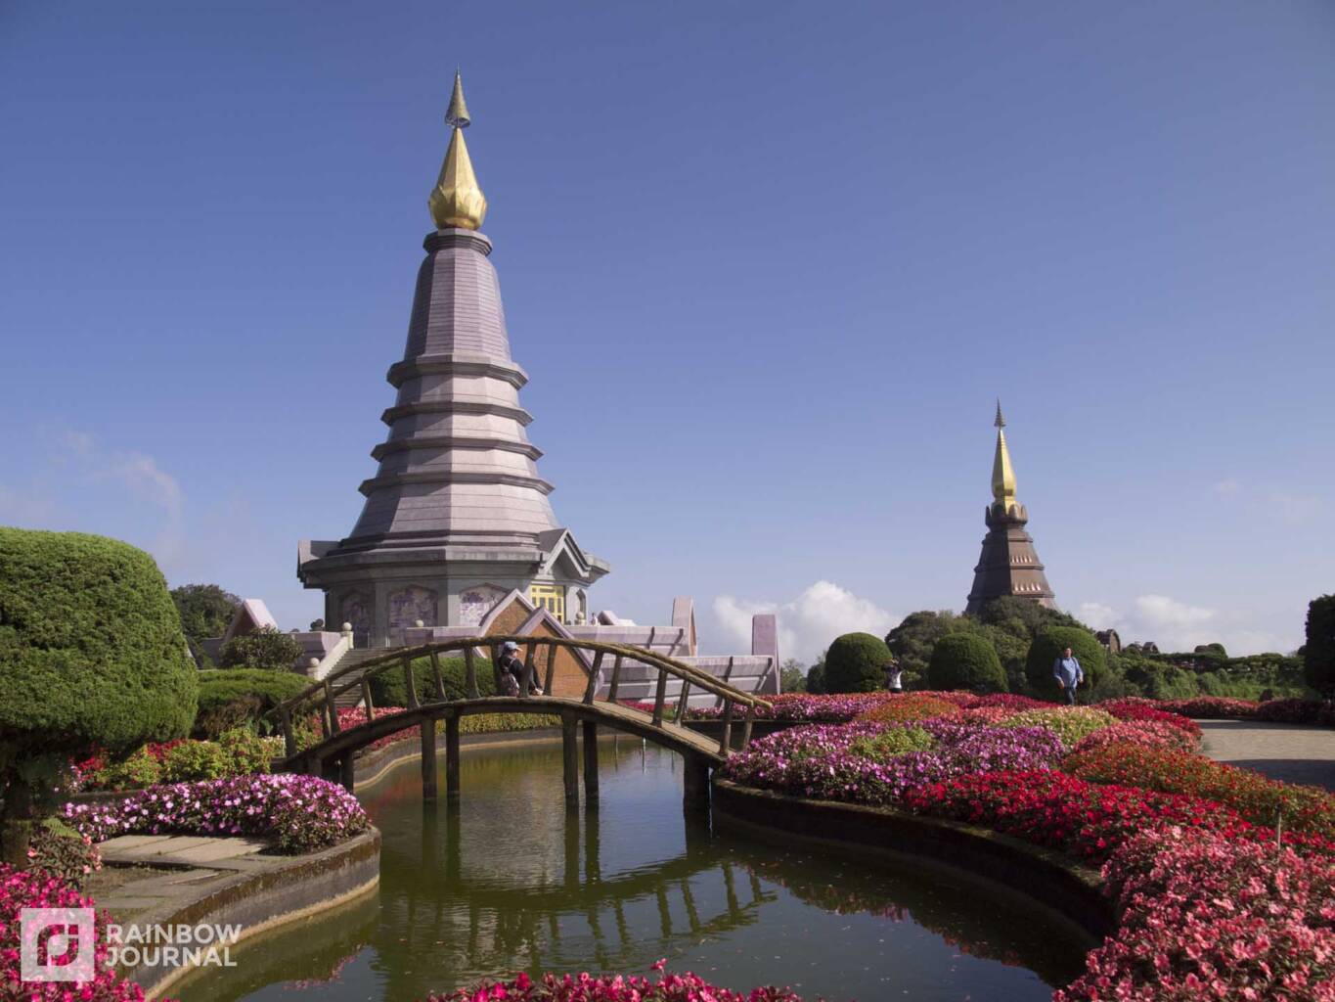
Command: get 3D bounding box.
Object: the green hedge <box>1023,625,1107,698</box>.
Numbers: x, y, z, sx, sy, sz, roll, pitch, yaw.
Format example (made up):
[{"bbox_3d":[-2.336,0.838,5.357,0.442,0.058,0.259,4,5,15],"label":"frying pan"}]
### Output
[{"bbox_3d":[11.079,4.558,29.865,2.250,2.150,2.250,-4,-8,20],"label":"green hedge"}]

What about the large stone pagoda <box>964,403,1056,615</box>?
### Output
[{"bbox_3d":[71.405,3.438,227.930,23.000,49.000,23.000,-4,-8,17],"label":"large stone pagoda"}]

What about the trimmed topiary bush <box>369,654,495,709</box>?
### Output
[{"bbox_3d":[-9.163,7.197,41.862,4.800,2.200,2.600,0,-7,-12],"label":"trimmed topiary bush"}]

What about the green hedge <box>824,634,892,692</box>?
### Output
[{"bbox_3d":[6.018,5.196,33.868,2.250,2.100,2.250,-3,-7,10],"label":"green hedge"}]

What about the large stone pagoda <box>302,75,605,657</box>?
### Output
[{"bbox_3d":[-15.700,-11.201,80.712,23.000,44.500,23.000,-6,-9,34],"label":"large stone pagoda"}]

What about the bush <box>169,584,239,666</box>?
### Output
[{"bbox_3d":[-31.614,9.330,73.530,6.000,7.500,6.000,2,-8,-23],"label":"bush"}]

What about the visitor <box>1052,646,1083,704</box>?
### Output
[{"bbox_3d":[8.822,4.024,23.592,0.620,1.720,0.420,-3,-7,11],"label":"visitor"}]

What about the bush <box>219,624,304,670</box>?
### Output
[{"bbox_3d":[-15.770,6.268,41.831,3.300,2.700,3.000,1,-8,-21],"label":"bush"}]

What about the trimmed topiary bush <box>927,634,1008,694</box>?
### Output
[{"bbox_3d":[8.910,4.988,31.872,2.300,2.050,2.300,-3,-7,15],"label":"trimmed topiary bush"}]

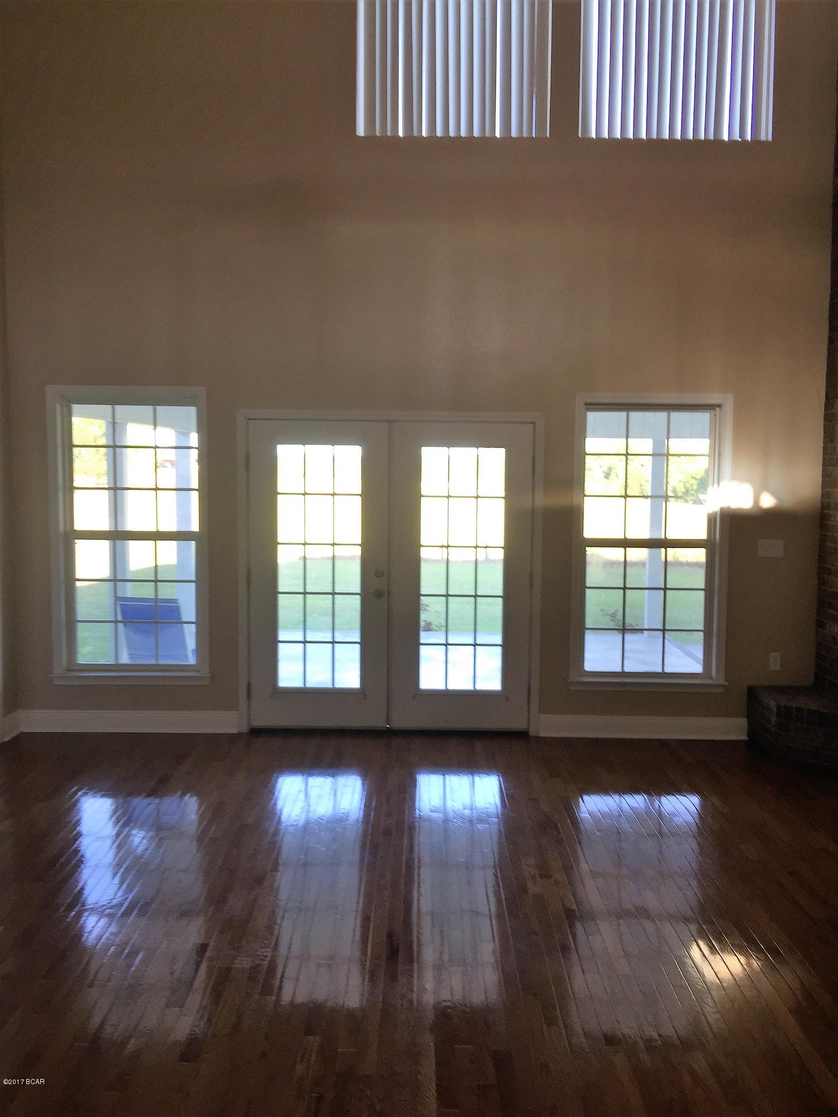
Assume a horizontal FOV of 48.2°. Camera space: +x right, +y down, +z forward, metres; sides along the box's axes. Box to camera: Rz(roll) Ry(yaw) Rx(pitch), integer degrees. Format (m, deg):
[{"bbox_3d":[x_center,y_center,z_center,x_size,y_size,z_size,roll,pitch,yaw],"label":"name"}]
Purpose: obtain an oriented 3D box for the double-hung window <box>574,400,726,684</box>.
[{"bbox_3d":[1.514,-0.099,6.125,1.023,1.932,0.100,1,4,0],"label":"double-hung window"}]

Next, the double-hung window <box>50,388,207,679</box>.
[{"bbox_3d":[-1.894,-0.153,6.145,1.030,1.920,0.100,1,4,0],"label":"double-hung window"}]

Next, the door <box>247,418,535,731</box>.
[{"bbox_3d":[-0.186,0.131,6.149,1.860,2.050,0.080,1,4,0],"label":"door"}]

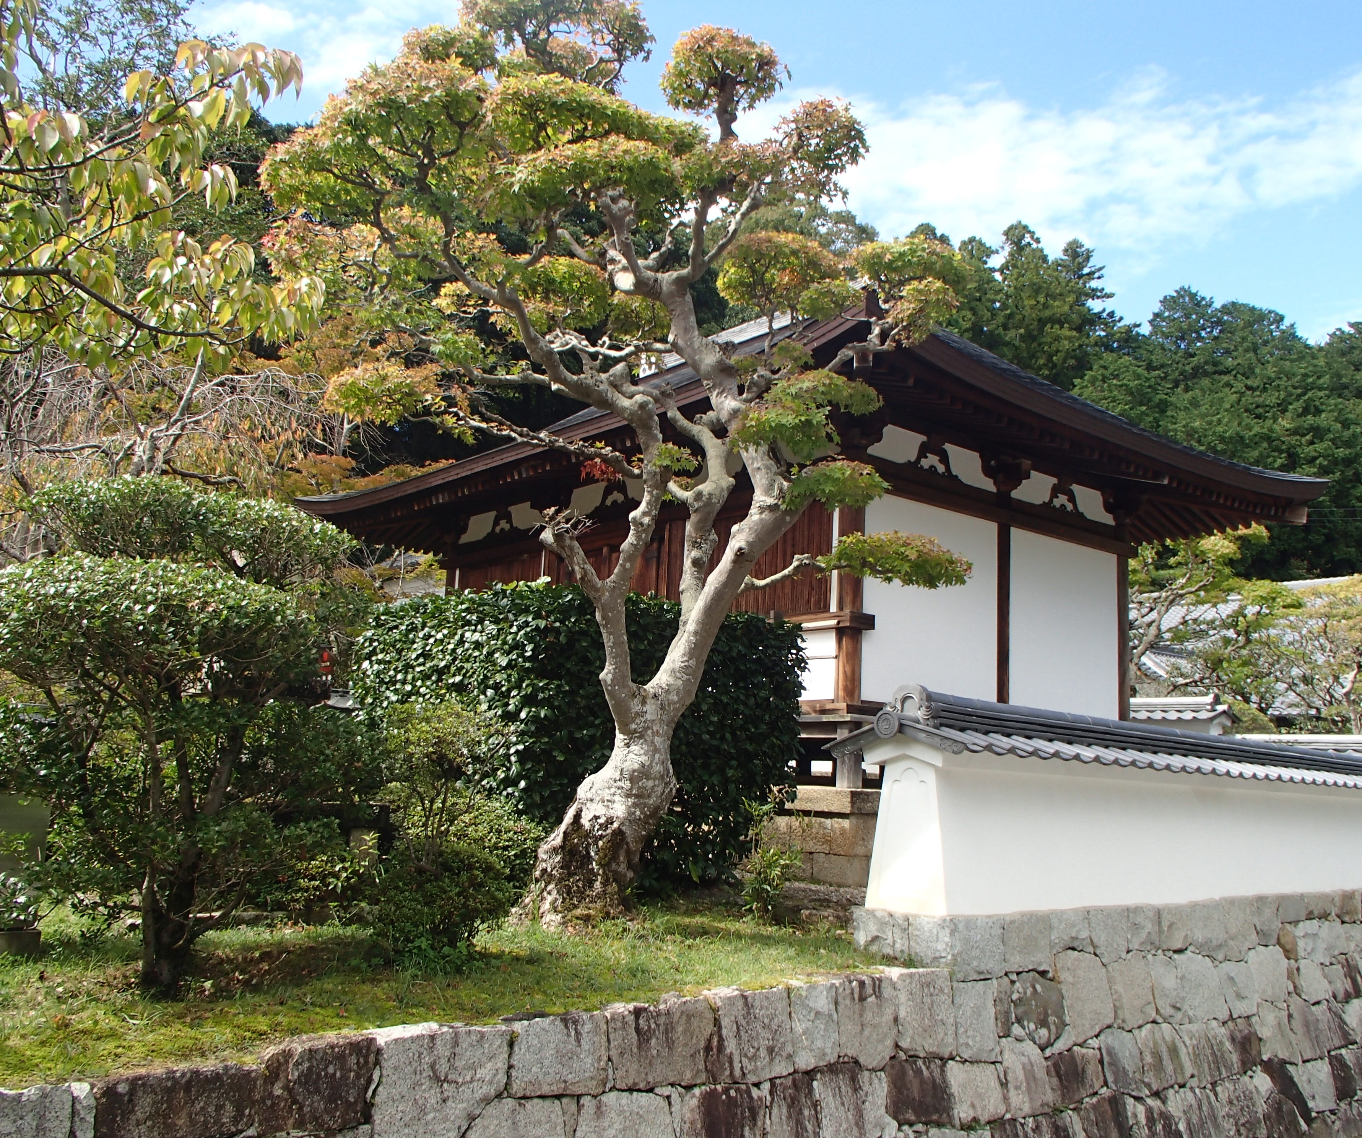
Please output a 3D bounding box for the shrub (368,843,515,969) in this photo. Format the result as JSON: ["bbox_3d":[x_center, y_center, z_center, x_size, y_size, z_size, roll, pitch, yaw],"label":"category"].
[{"bbox_3d":[-1.123,1.552,5.863,0.700,0.560,0.660,3,-10,0],"label":"shrub"}]

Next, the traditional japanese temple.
[{"bbox_3d":[0.983,-0.343,16.833,8.100,6.660,11.730,11,-12,-37],"label":"traditional japanese temple"}]

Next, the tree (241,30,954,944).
[{"bbox_3d":[-0.408,-0.792,8.211,4.750,6.050,4.000,3,-10,0],"label":"tree"}]

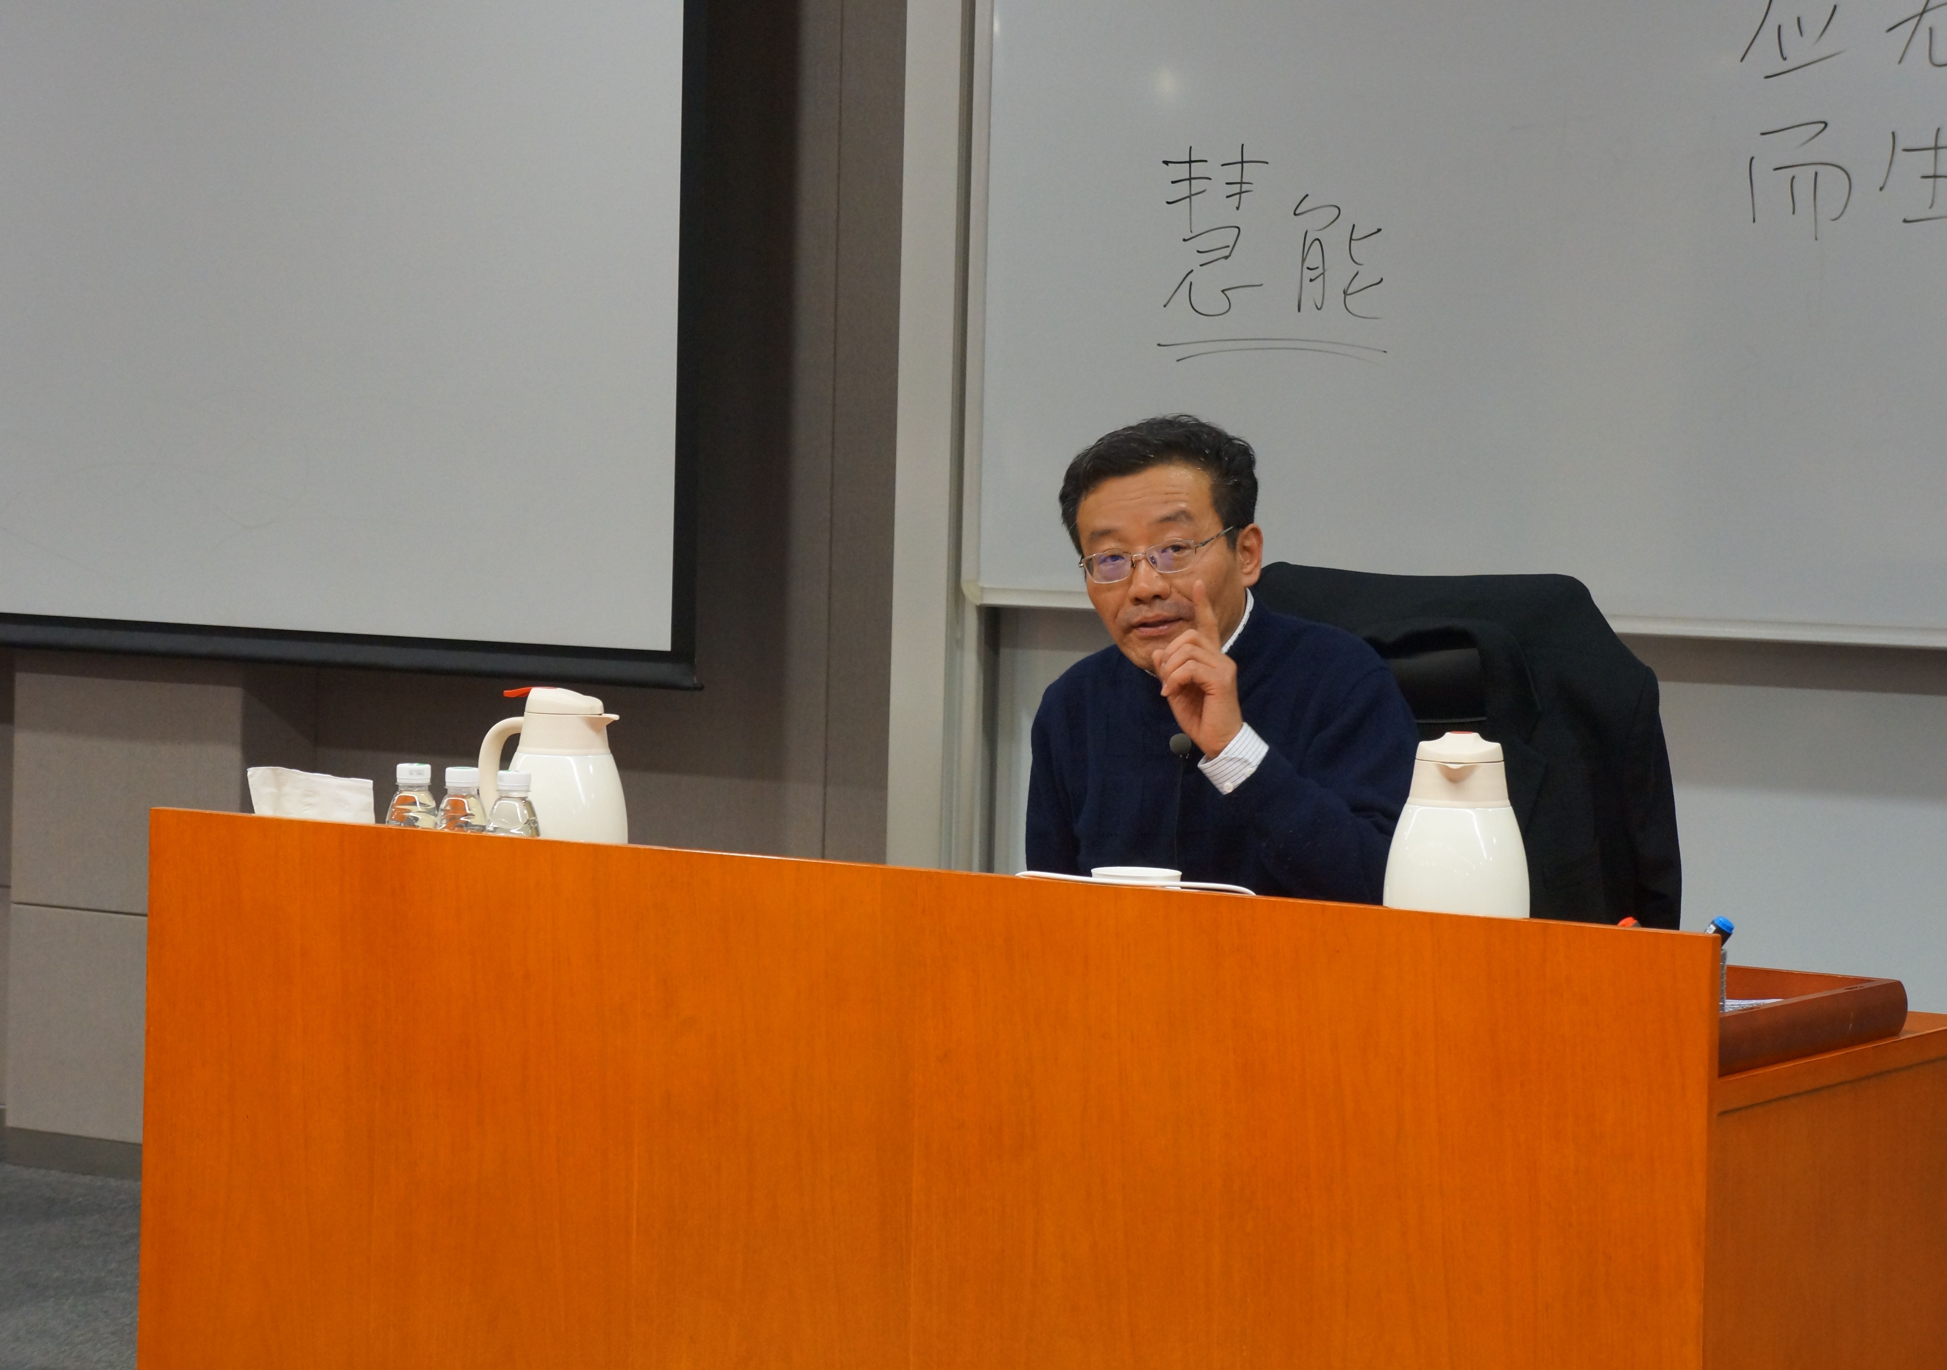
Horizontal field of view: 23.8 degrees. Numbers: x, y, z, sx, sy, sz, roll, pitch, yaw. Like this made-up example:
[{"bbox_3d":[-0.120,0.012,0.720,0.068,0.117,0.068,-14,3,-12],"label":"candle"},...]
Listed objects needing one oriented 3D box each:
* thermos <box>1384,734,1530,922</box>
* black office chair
[{"bbox_3d":[0.403,0.159,3.848,0.121,0.241,0.142,2,3,11],"label":"thermos"},{"bbox_3d":[0.343,0.437,4.665,0.630,1.090,0.660,3,3,32],"label":"black office chair"}]

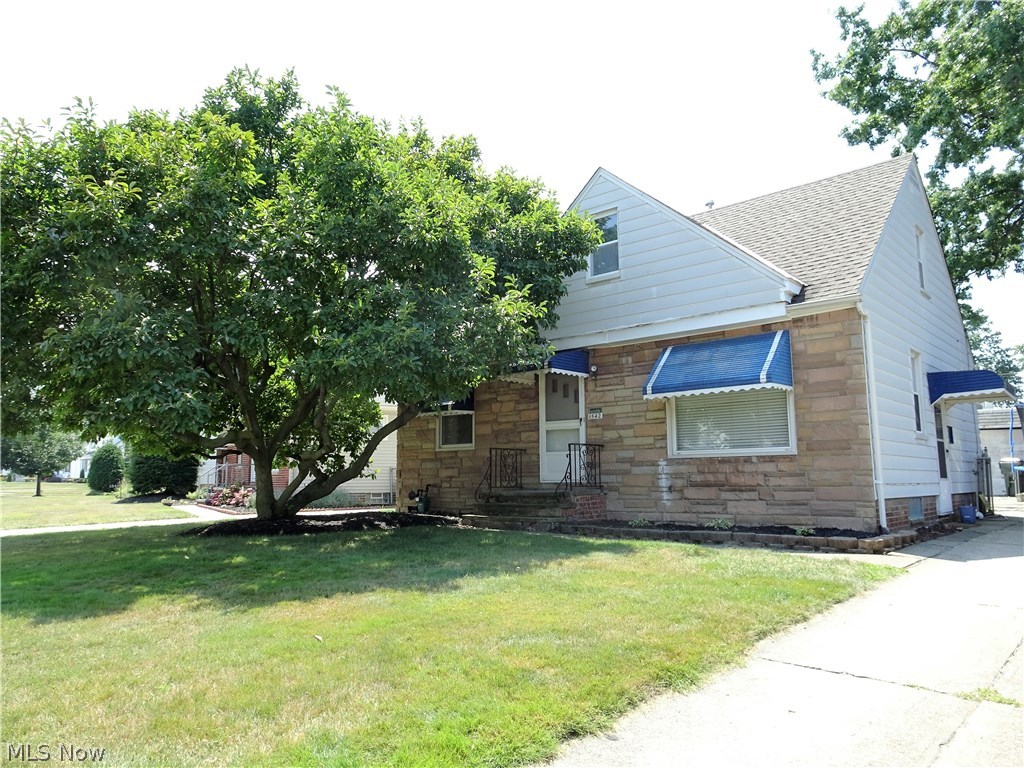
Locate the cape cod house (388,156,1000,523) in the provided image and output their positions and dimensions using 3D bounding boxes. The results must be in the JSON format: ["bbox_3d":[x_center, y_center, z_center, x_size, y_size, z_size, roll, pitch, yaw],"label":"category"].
[{"bbox_3d":[3.903,-0.549,15.956,10.088,6.674,8.827,-7,-10,41],"label":"cape cod house"}]

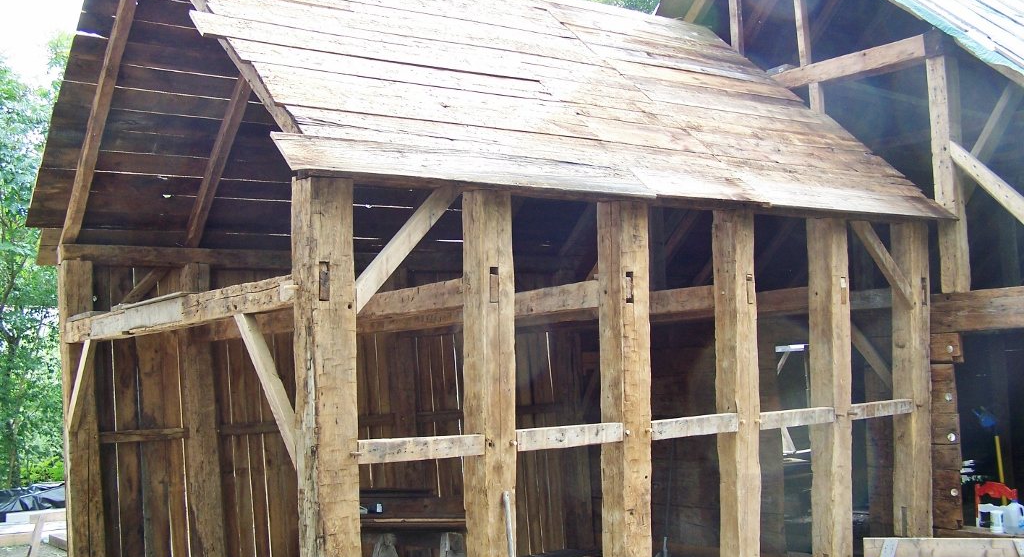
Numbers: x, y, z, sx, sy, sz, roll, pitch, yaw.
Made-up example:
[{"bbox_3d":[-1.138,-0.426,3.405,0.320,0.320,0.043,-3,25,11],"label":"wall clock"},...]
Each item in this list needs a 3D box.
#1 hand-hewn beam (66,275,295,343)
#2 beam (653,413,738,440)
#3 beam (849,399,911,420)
[{"bbox_3d":[-2.327,0.257,7.592,0.178,0.168,4.382,2,-6,-36],"label":"hand-hewn beam"},{"bbox_3d":[1.185,0.945,7.182,0.789,0.117,0.085,2,-5,-37],"label":"beam"},{"bbox_3d":[2.796,0.991,8.477,0.863,0.117,0.085,2,-5,-37],"label":"beam"}]

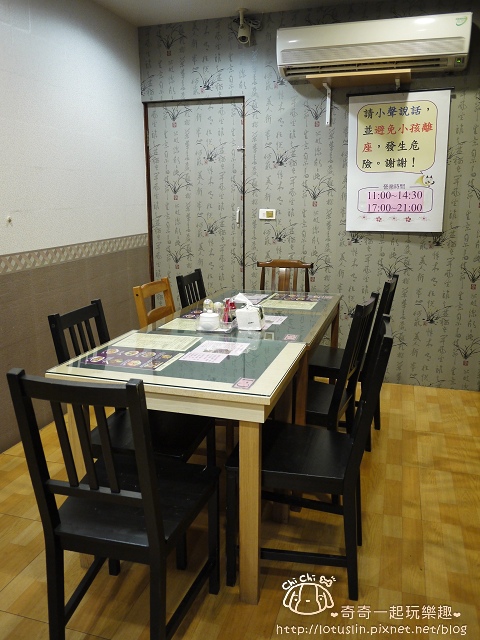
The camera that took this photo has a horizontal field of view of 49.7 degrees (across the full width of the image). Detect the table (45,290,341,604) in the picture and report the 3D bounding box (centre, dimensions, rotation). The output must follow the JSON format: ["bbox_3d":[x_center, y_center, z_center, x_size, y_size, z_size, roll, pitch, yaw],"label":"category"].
[{"bbox_3d":[-0.011,0.369,2.502,0.759,0.740,1.786,4,13,17],"label":"table"}]

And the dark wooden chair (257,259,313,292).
[{"bbox_3d":[0.257,0.085,3.413,0.430,0.890,0.480,3,13,14],"label":"dark wooden chair"}]

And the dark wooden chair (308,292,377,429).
[{"bbox_3d":[0.306,0.338,2.273,0.490,0.900,0.420,6,14,24],"label":"dark wooden chair"}]

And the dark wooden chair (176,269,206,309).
[{"bbox_3d":[-0.059,0.188,2.939,0.490,0.900,0.420,3,13,13],"label":"dark wooden chair"}]

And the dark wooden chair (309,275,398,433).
[{"bbox_3d":[0.574,0.209,2.843,0.490,0.900,0.420,5,14,22],"label":"dark wooden chair"}]

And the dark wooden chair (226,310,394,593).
[{"bbox_3d":[0.245,0.444,1.804,0.490,0.900,0.420,4,13,15],"label":"dark wooden chair"}]

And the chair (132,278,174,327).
[{"bbox_3d":[-0.211,0.276,2.552,0.480,0.900,0.400,4,13,19],"label":"chair"}]

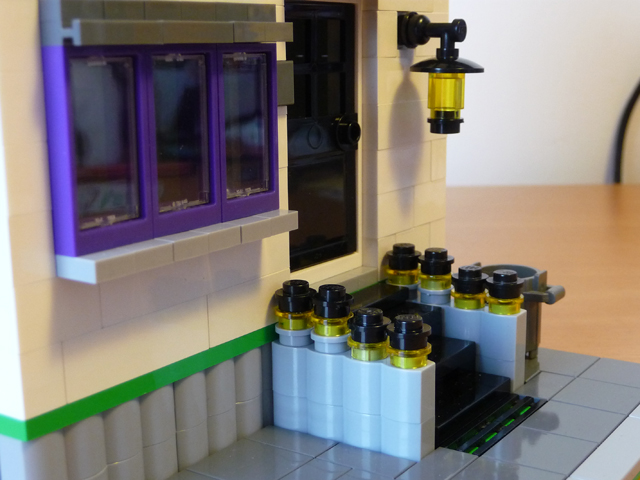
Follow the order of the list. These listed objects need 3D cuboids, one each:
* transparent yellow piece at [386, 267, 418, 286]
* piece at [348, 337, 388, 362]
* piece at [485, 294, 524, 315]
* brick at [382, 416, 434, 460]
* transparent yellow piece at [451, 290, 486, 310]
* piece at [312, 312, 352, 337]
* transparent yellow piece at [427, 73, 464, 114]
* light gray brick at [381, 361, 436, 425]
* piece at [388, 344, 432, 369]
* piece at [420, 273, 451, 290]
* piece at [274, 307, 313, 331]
[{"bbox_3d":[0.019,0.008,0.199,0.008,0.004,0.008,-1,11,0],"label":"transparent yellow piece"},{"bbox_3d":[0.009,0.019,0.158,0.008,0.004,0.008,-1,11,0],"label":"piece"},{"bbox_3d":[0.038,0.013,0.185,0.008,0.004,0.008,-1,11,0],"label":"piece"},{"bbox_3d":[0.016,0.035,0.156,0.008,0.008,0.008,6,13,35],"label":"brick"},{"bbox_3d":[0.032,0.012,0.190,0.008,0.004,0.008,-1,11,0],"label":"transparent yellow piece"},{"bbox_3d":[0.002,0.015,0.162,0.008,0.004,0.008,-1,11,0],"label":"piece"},{"bbox_3d":[0.027,-0.031,0.191,0.008,0.010,0.008,-1,11,0],"label":"transparent yellow piece"},{"bbox_3d":[0.016,0.026,0.154,0.008,0.010,0.008,6,13,35],"label":"light gray brick"},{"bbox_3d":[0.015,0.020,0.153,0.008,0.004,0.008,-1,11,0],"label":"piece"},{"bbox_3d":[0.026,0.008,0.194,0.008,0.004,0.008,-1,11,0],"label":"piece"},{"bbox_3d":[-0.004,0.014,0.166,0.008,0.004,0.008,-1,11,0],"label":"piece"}]

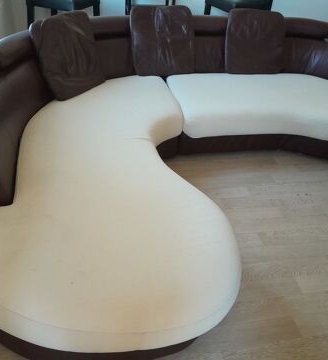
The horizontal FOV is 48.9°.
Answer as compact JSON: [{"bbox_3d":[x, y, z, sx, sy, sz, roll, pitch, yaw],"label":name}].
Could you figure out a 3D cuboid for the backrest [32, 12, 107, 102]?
[{"bbox_3d":[-0.662,-0.908,2.596,0.149,0.522,0.492,12,35,31],"label":"backrest"}]

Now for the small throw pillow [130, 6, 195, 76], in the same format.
[{"bbox_3d":[-0.015,-1.154,3.016,0.536,0.529,0.142,-7,26,-18],"label":"small throw pillow"}]

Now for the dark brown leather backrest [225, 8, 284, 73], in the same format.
[{"bbox_3d":[0.819,-1.248,3.277,0.514,0.529,0.142,-1,25,-10],"label":"dark brown leather backrest"}]

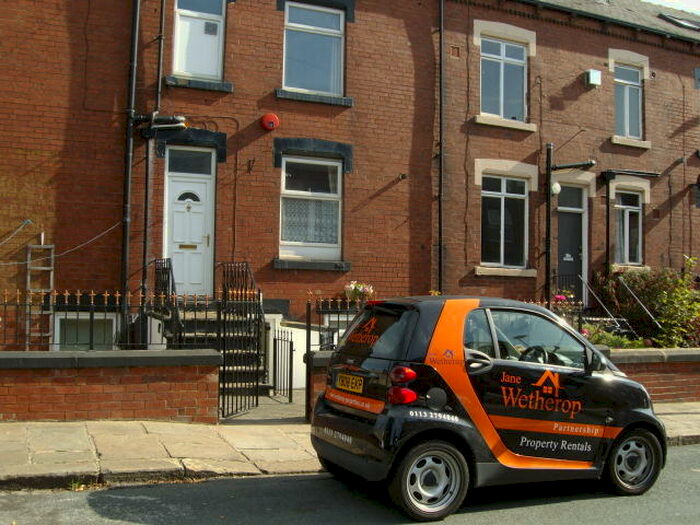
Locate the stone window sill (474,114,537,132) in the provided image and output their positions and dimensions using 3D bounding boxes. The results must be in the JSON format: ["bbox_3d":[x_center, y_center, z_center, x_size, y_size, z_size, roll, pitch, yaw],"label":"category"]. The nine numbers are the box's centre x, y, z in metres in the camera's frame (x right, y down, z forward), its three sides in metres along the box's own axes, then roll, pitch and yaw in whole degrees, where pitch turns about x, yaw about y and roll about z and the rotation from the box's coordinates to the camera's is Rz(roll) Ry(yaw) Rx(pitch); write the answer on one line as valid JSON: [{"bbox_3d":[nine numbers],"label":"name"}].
[{"bbox_3d":[3.112,-2.756,14.439,1.390,0.155,0.190,2,-3,-23],"label":"stone window sill"}]

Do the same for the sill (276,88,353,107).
[{"bbox_3d":[-0.657,-2.941,13.129,1.430,0.150,0.180,2,-3,-23],"label":"sill"}]

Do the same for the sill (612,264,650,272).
[{"bbox_3d":[6.119,0.135,15.935,1.120,0.150,0.180,2,-3,-23],"label":"sill"}]

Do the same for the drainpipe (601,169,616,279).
[{"bbox_3d":[5.410,-0.697,15.187,0.170,2.500,0.170,2,-3,-23],"label":"drainpipe"}]

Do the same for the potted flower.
[{"bbox_3d":[0.167,0.543,12.938,0.440,0.410,0.400,2,-3,-23],"label":"potted flower"}]

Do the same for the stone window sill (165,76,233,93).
[{"bbox_3d":[-2.554,-2.985,12.314,1.120,0.148,0.180,2,-3,-23],"label":"stone window sill"}]

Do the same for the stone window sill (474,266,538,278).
[{"bbox_3d":[3.080,0.184,14.296,1.390,0.155,0.190,2,-3,-23],"label":"stone window sill"}]

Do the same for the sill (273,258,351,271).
[{"bbox_3d":[-0.641,0.048,12.831,1.390,0.150,0.190,2,-3,-23],"label":"sill"}]

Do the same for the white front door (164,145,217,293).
[{"bbox_3d":[-2.690,-0.689,12.293,0.860,2.490,0.100,2,-3,-23],"label":"white front door"}]

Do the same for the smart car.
[{"bbox_3d":[1.190,1.095,6.120,2.690,1.540,1.600,3,-3,-22],"label":"smart car"}]

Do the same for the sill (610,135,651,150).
[{"bbox_3d":[6.175,-2.619,16.087,1.120,0.150,0.180,2,-3,-23],"label":"sill"}]

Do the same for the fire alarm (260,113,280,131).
[{"bbox_3d":[-1.370,-2.426,12.557,0.320,0.315,0.160,2,-3,-23],"label":"fire alarm"}]

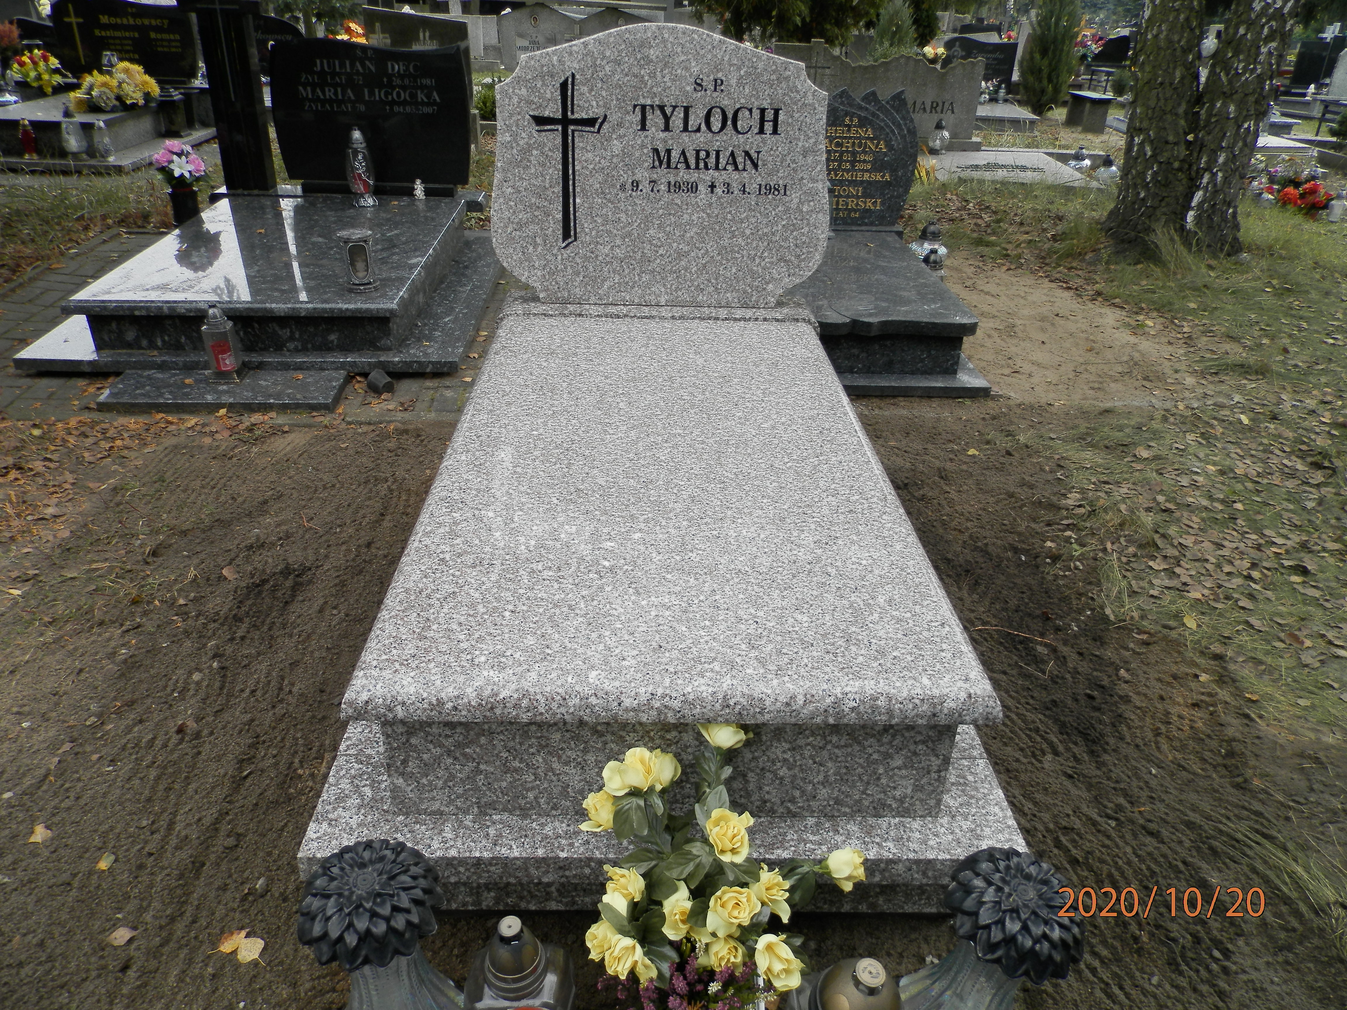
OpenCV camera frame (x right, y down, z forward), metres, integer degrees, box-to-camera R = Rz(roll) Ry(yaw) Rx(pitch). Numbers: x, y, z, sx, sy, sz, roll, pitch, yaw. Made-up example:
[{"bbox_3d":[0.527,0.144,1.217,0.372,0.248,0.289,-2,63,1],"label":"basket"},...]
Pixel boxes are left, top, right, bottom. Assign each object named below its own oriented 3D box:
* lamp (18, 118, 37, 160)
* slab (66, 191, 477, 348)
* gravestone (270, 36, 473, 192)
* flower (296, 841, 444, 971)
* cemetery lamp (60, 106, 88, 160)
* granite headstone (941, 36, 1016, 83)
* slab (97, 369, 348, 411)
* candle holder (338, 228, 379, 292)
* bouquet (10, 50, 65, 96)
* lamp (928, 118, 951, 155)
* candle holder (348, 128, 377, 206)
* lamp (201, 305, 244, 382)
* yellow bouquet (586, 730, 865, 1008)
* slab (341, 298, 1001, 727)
[{"bbox_3d":[-4.117,-2.337,6.205,0.105,0.240,0.105,0,29,-3],"label":"lamp"},{"bbox_3d":[-1.414,-0.914,3.706,1.020,0.215,1.430,0,28,-3],"label":"slab"},{"bbox_3d":[-1.433,-1.878,4.677,0.910,0.654,0.080,1,27,-2],"label":"gravestone"},{"bbox_3d":[-0.294,0.393,0.968,0.140,0.070,0.140,1,28,-2],"label":"flower"},{"bbox_3d":[-3.833,-2.393,6.231,0.145,0.325,0.145,0,29,-3],"label":"cemetery lamp"},{"bbox_3d":[3.081,-4.419,9.820,0.760,0.560,0.100,0,29,-3],"label":"granite headstone"},{"bbox_3d":[-1.537,-0.397,3.337,0.750,0.036,0.310,0,29,-3],"label":"slab"},{"bbox_3d":[-1.115,-0.867,3.458,0.122,0.195,0.122,-2,30,-8],"label":"candle holder"},{"bbox_3d":[-4.548,-3.110,6.973,0.350,0.300,0.270,-7,29,-17],"label":"bouquet"},{"bbox_3d":[1.980,-2.753,7.238,0.155,0.228,0.155,6,28,8],"label":"lamp"},{"bbox_3d":[-1.325,-1.431,4.111,0.112,0.316,0.112,-3,28,-9],"label":"candle holder"},{"bbox_3d":[-1.364,-0.492,2.946,0.089,0.222,0.089,0,28,-4],"label":"lamp"},{"bbox_3d":[0.065,0.529,1.407,0.380,0.290,0.310,0,29,-3],"label":"yellow bouquet"},{"bbox_3d":[-0.018,-0.154,2.031,0.855,0.060,1.776,1,28,-2],"label":"slab"}]

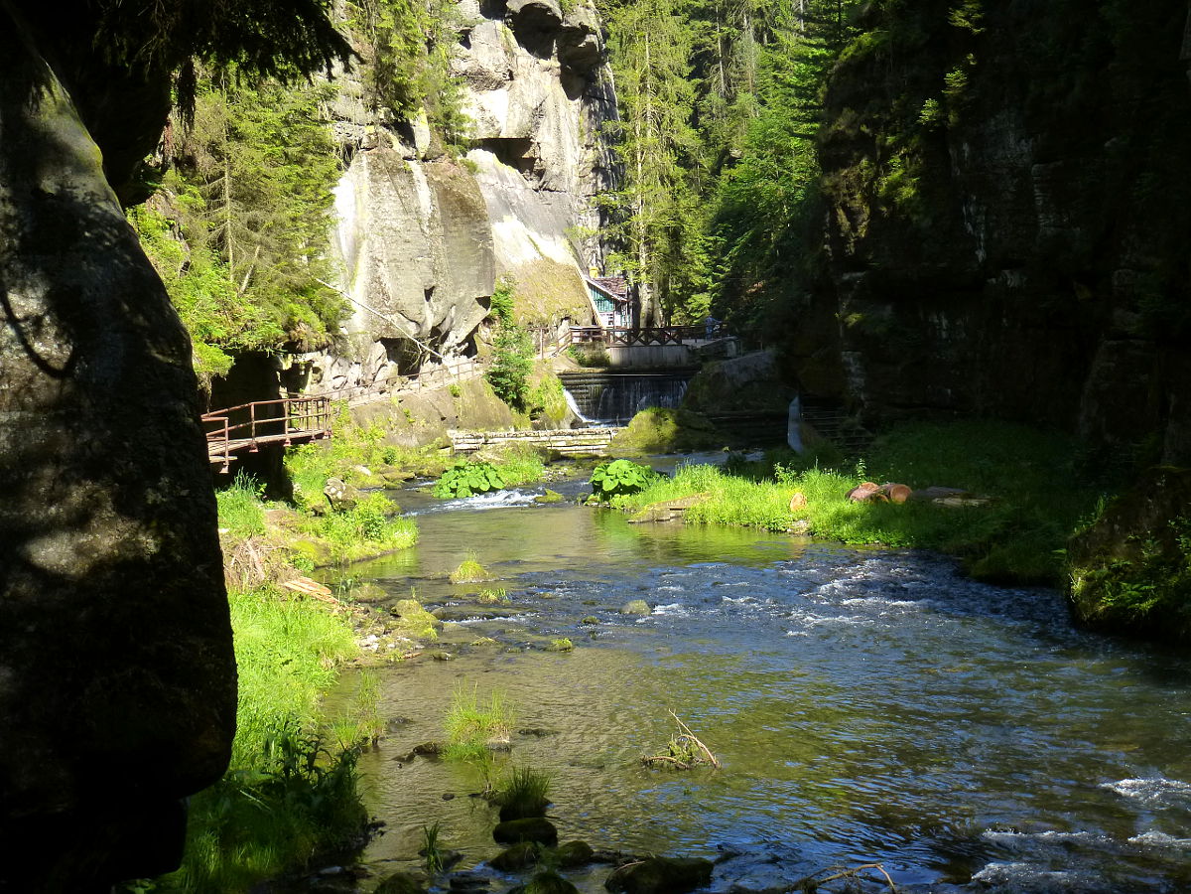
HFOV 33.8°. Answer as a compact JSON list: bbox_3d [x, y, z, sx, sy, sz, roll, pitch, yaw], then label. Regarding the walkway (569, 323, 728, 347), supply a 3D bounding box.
[{"bbox_3d":[2.976,-6.433,112.000,9.000,1.300,2.200,0,3,0],"label":"walkway"}]

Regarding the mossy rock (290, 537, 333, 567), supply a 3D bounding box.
[{"bbox_3d":[-6.068,2.242,42.000,0.950,0.550,0.850,0,3,0],"label":"mossy rock"}]

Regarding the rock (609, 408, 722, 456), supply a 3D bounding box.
[{"bbox_3d":[2.676,-0.588,75.000,4.200,1.750,3.200,0,3,0],"label":"rock"}]

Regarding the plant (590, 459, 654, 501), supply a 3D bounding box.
[{"bbox_3d":[0.793,0.938,57.000,1.850,1.050,1.600,0,3,0],"label":"plant"}]

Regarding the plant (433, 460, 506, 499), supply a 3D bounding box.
[{"bbox_3d":[-3.713,0.954,58.000,2.100,1.050,1.700,0,3,0],"label":"plant"}]

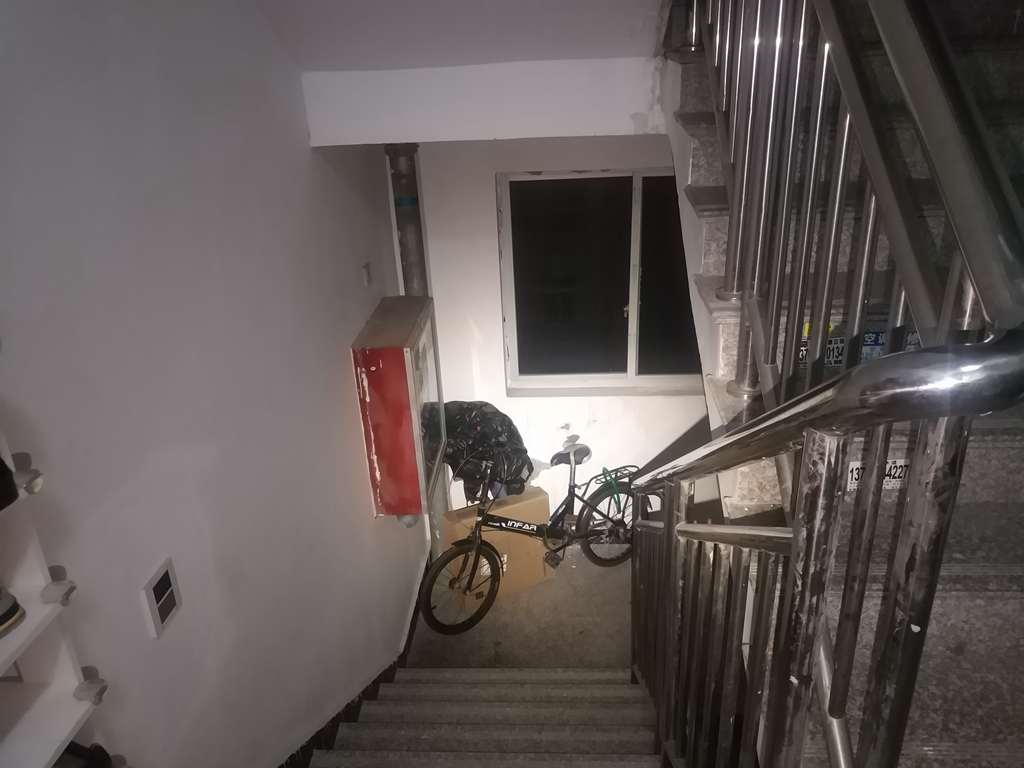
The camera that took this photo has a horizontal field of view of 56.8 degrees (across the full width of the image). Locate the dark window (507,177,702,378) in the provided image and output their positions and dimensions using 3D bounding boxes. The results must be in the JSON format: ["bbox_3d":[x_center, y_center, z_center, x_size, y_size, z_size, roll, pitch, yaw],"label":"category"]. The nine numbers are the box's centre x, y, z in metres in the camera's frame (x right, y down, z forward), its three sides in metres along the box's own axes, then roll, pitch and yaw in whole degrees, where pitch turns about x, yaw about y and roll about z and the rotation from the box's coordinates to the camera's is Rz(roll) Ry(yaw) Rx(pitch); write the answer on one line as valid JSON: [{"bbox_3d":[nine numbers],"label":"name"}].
[{"bbox_3d":[0.600,-0.484,4.631,1.268,1.112,0.100,-1,28,4],"label":"dark window"}]

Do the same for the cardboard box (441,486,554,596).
[{"bbox_3d":[-0.078,0.845,4.903,0.563,0.542,0.104,-13,29,-19],"label":"cardboard box"}]

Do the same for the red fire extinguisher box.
[{"bbox_3d":[-0.449,0.068,3.933,0.219,0.746,0.580,-1,28,4],"label":"red fire extinguisher box"}]

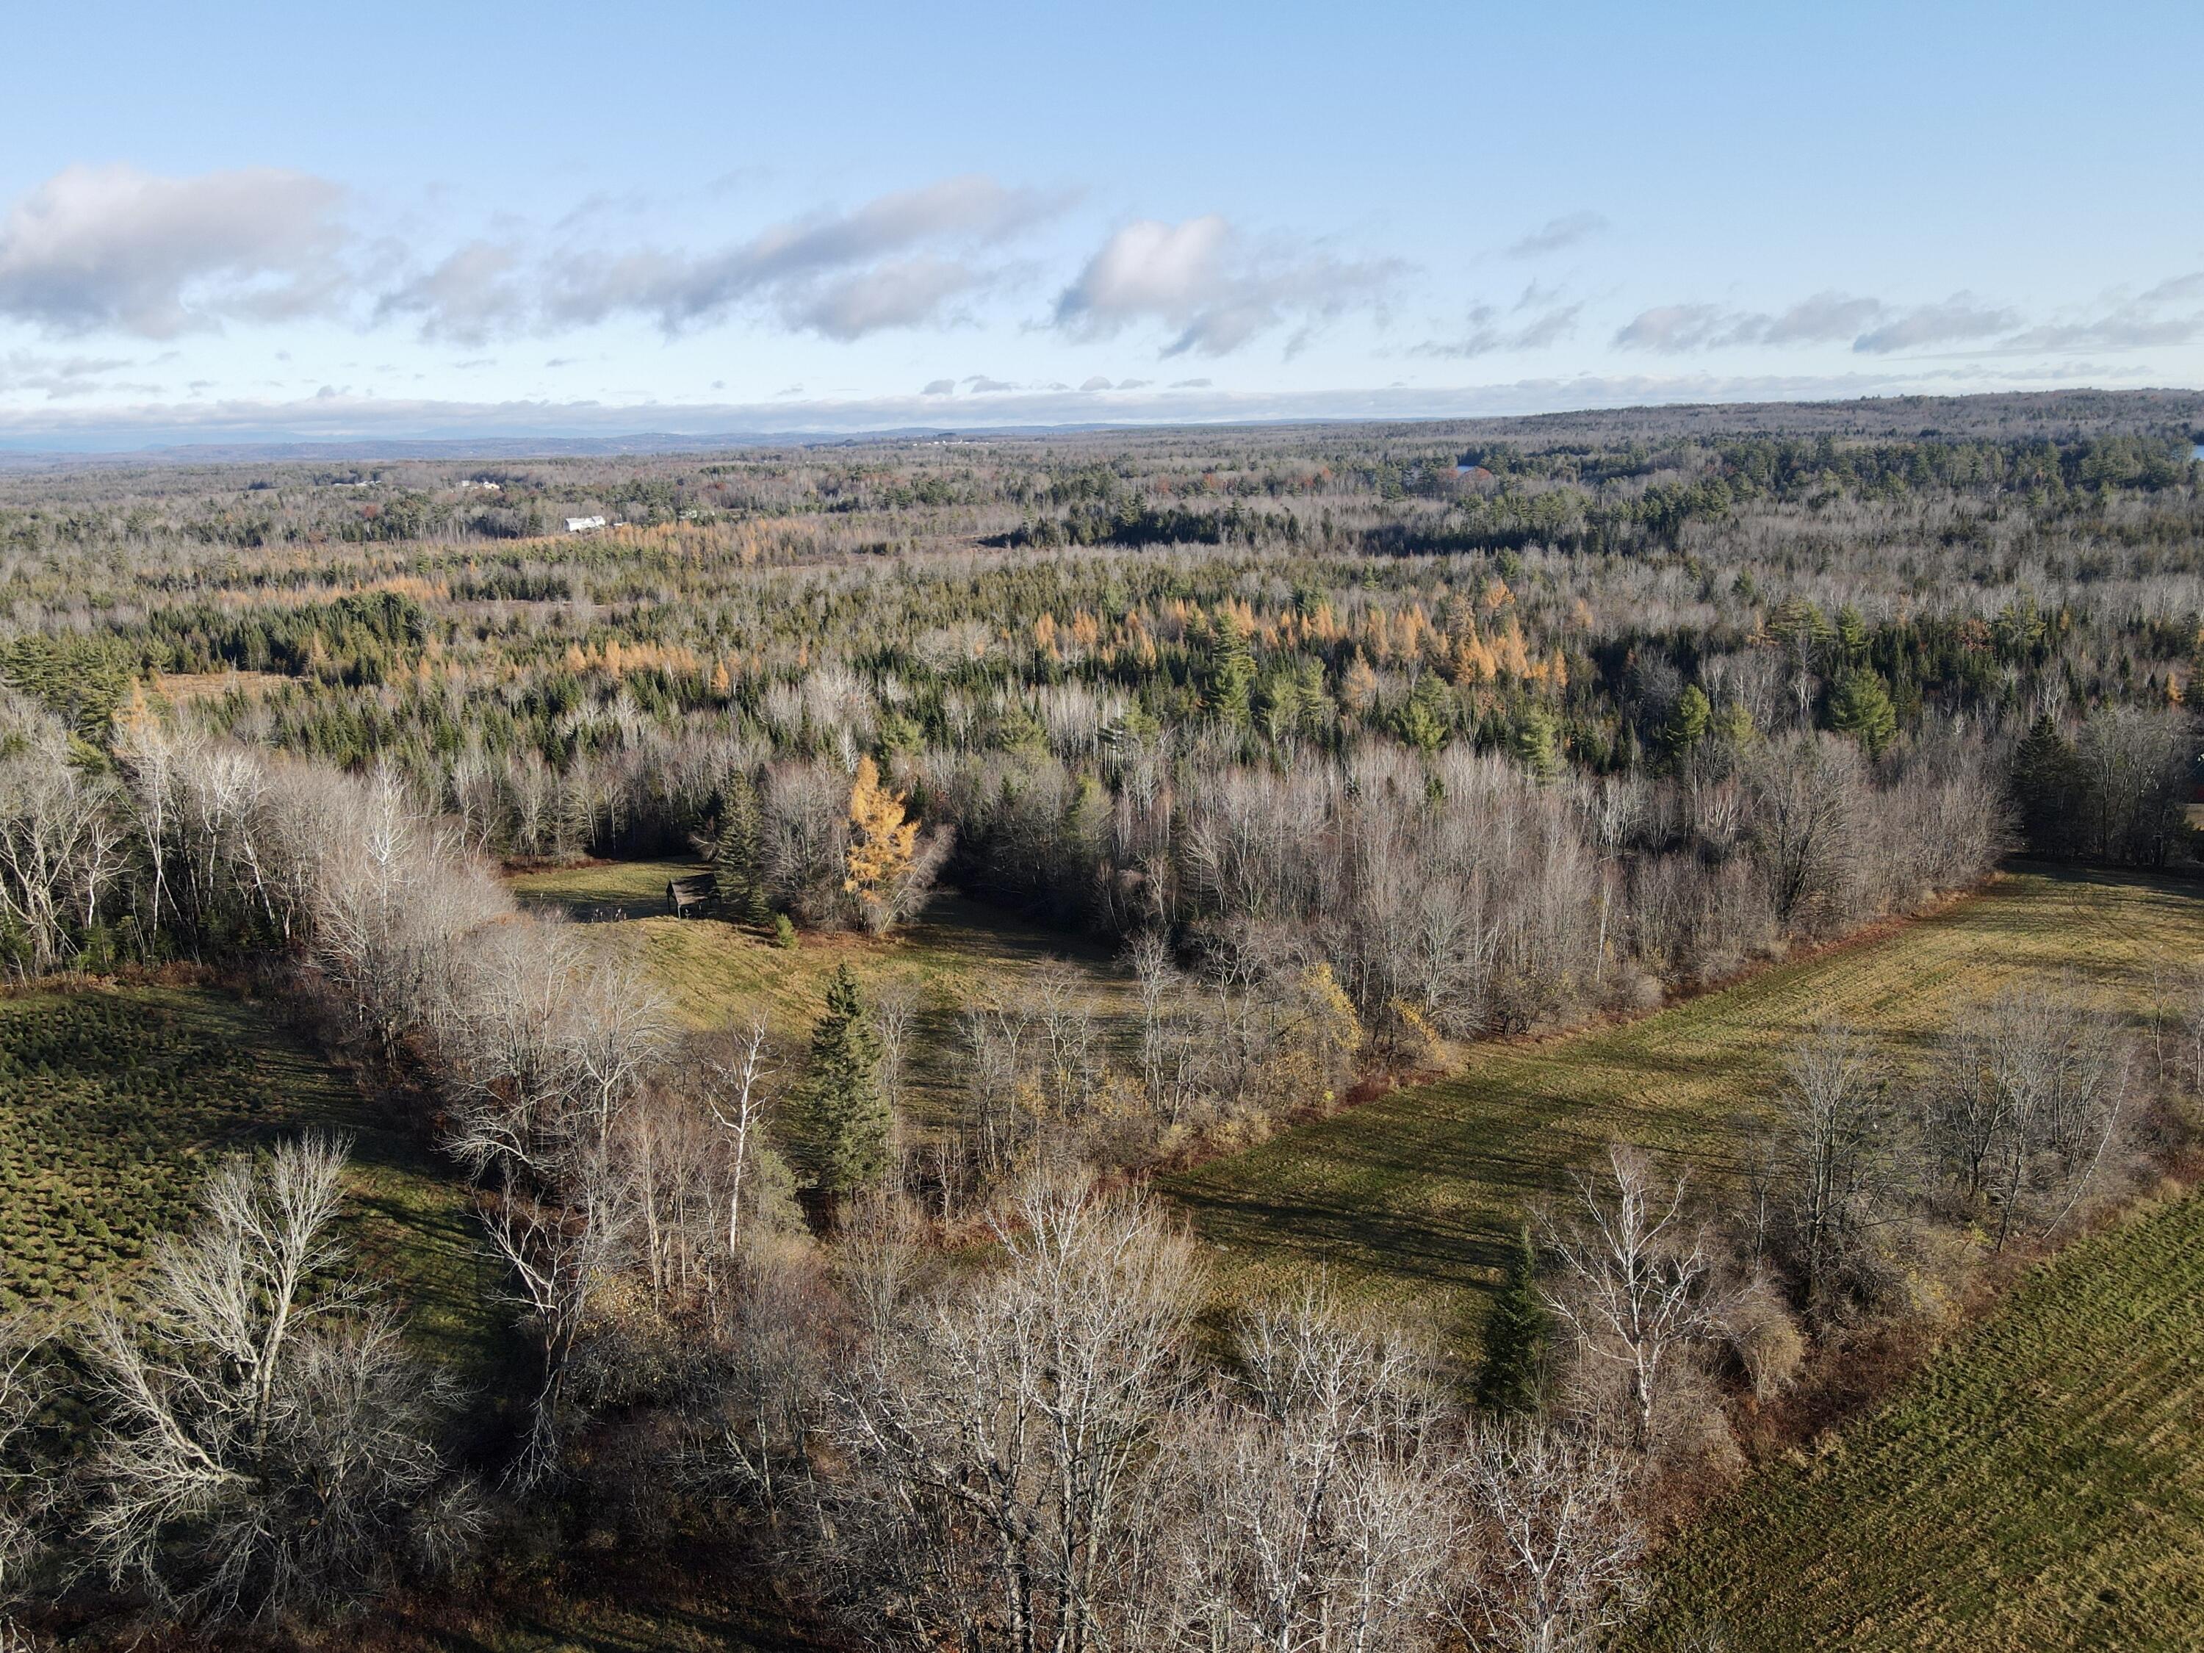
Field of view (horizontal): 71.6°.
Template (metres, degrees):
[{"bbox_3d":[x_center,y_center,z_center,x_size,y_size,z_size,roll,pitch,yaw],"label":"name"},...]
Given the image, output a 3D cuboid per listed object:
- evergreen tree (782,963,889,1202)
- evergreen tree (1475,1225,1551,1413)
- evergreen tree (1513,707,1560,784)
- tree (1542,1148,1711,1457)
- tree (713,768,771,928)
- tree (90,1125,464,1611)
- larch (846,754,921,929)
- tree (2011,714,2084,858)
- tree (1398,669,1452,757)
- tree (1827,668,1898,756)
[{"bbox_3d":[-17.730,17.140,102.180,6.880,16.650,6.880,-1,14,0],"label":"evergreen tree"},{"bbox_3d":[20.930,25.400,77.870,3.860,11.080,3.860,-1,14,0],"label":"evergreen tree"},{"bbox_3d":[51.350,-5.410,181.990,6.320,17.500,6.320,-1,14,0],"label":"evergreen tree"},{"bbox_3d":[25.830,23.320,75.170,8.730,16.250,7.850,-1,14,0],"label":"tree"},{"bbox_3d":[-38.150,2.290,162.000,6.390,16.460,6.390,-1,14,0],"label":"tree"},{"bbox_3d":[-37.140,23.730,68.530,16.650,20.860,14.150,-1,14,0],"label":"tree"},{"bbox_3d":[-22.750,1.740,158.380,7.850,18.670,7.850,-1,14,0],"label":"larch"},{"bbox_3d":[108.080,-4.430,174.720,8.470,16.760,8.470,-1,14,0],"label":"tree"},{"bbox_3d":[44.140,-12.510,210.190,7.960,17.500,7.960,-1,14,0],"label":"tree"},{"bbox_3d":[95.870,-10.390,194.440,8.980,19.000,8.980,-1,14,0],"label":"tree"}]

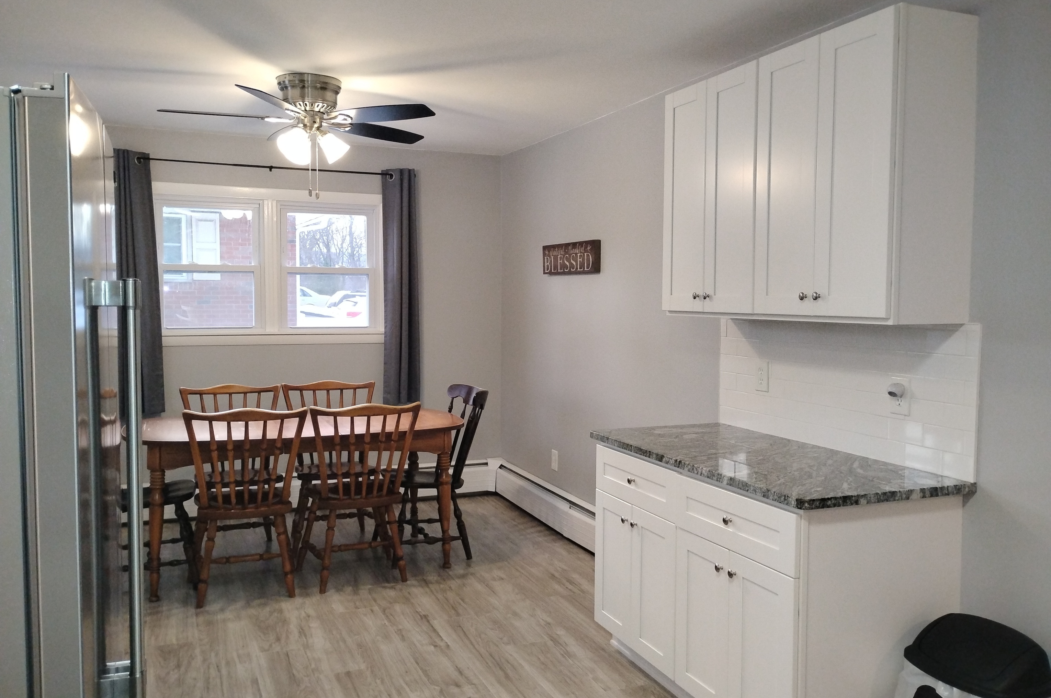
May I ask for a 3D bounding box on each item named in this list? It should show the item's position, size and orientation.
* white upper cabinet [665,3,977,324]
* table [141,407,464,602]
[{"bbox_3d":[0.964,-0.567,3.059,0.323,0.916,1.214,-1,4,-23],"label":"white upper cabinet"},{"bbox_3d":[-1.199,0.777,4.586,1.750,0.765,1.010,-1,4,-23],"label":"table"}]

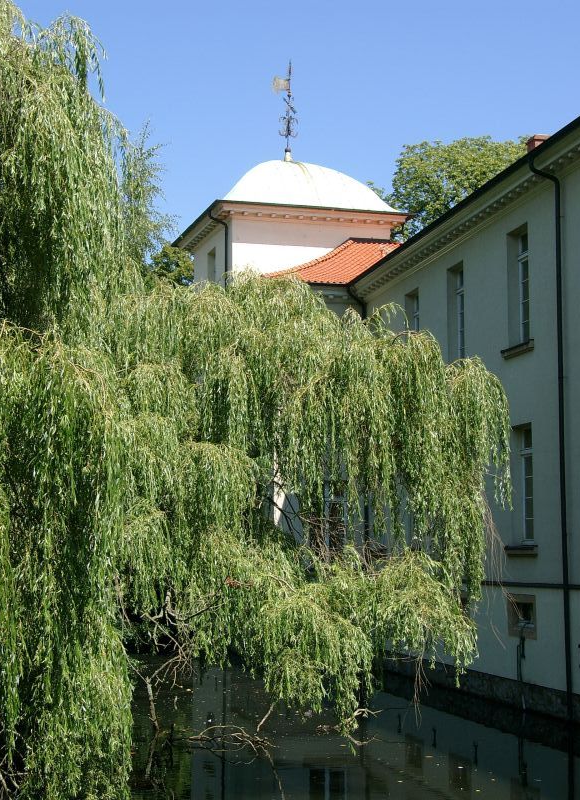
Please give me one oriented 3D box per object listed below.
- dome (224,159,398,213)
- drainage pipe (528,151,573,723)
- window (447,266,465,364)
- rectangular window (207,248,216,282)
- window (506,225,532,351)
[{"bbox_3d":[-0.091,-6.872,46.590,6.180,2.413,6.180,2,-7,-16],"label":"dome"},{"bbox_3d":[5.278,0.553,28.117,0.672,11.664,0.120,1,-7,-14],"label":"drainage pipe"},{"bbox_3d":[4.260,-2.057,34.419,0.270,2.592,1.116,1,-7,-14],"label":"window"},{"bbox_3d":[-2.468,-4.203,45.888,0.240,1.500,1.087,2,-7,-16],"label":"rectangular window"},{"bbox_3d":[5.178,-2.485,30.641,0.270,2.592,1.134,1,-7,-14],"label":"window"}]

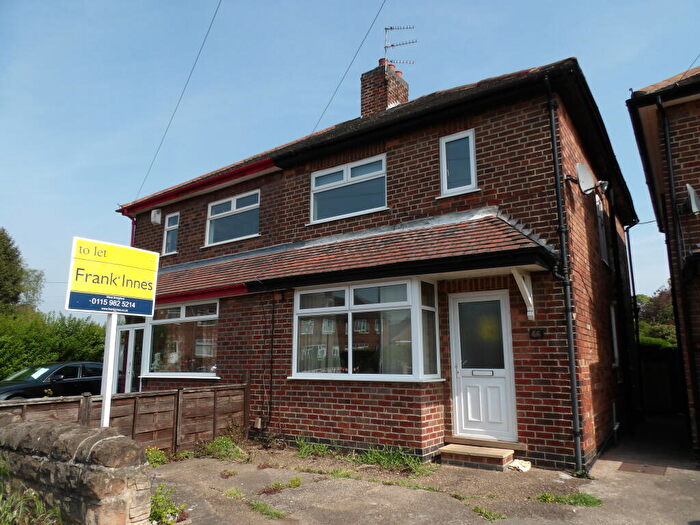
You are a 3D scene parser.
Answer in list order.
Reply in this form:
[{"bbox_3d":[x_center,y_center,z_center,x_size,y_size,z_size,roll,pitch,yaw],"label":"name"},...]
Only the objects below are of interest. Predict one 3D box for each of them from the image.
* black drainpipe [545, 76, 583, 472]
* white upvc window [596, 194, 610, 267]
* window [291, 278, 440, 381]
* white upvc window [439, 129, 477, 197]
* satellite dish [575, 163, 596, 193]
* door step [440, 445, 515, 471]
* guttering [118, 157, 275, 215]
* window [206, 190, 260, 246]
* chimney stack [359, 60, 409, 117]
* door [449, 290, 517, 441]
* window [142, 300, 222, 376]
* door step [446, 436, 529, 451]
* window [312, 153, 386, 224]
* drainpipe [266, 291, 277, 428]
[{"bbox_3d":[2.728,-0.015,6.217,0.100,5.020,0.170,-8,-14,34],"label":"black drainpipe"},{"bbox_3d":[4.803,-0.580,9.217,0.090,1.180,0.950,-8,-14,34],"label":"white upvc window"},{"bbox_3d":[0.203,1.065,7.411,2.220,1.390,0.660,-8,-14,34],"label":"window"},{"bbox_3d":[1.651,-1.492,7.355,0.564,0.972,0.120,-8,-14,34],"label":"white upvc window"},{"bbox_3d":[3.118,-1.112,6.426,0.490,0.460,0.140,9,-15,-39],"label":"satellite dish"},{"bbox_3d":[1.639,2.535,6.308,0.875,0.190,0.480,-8,-14,34],"label":"door step"},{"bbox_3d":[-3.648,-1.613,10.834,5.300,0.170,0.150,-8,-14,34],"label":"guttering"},{"bbox_3d":[-2.438,-0.892,10.134,1.597,0.977,0.120,-8,-14,34],"label":"window"},{"bbox_3d":[0.937,-4.475,12.849,0.743,1.690,1.150,-8,-14,34],"label":"chimney stack"},{"bbox_3d":[1.835,1.401,6.765,0.885,2.000,0.100,-8,-14,34],"label":"door"},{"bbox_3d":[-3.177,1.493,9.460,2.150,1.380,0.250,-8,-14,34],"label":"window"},{"bbox_3d":[1.833,2.437,6.563,1.130,0.080,0.200,-8,-14,34],"label":"door step"},{"bbox_3d":[-0.051,-1.284,8.645,1.640,1.000,0.090,-8,-14,34],"label":"window"},{"bbox_3d":[-1.291,1.575,8.024,0.075,2.250,0.075,-8,-14,34],"label":"drainpipe"}]

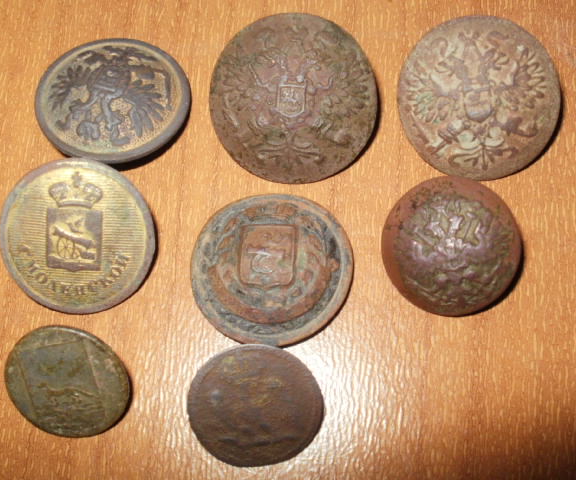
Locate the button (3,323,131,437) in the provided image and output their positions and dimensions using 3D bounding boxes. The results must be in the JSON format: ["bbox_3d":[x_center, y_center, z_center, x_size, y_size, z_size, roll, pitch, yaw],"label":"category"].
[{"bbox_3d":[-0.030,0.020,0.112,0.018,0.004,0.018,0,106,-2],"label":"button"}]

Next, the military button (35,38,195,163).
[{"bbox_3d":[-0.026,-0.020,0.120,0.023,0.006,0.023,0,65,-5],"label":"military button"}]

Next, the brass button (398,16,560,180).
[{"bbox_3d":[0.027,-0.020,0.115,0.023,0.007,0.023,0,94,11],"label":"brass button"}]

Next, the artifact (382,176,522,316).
[{"bbox_3d":[0.022,0.001,0.111,0.019,0.010,0.019,0,85,7],"label":"artifact"}]

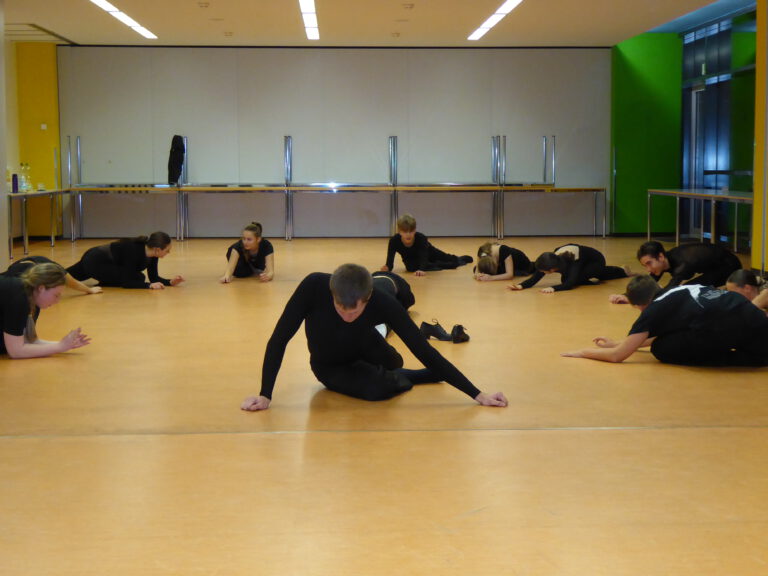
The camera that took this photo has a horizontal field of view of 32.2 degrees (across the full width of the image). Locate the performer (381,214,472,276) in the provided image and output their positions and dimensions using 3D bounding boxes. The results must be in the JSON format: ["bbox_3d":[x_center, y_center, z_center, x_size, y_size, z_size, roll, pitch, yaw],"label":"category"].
[{"bbox_3d":[0.440,-0.454,13.063,0.660,0.550,1.550,2,6,20],"label":"performer"}]

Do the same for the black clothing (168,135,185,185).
[{"bbox_3d":[-2.800,-1.726,17.917,0.210,0.680,0.200,0,5,-2],"label":"black clothing"}]

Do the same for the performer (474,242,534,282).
[{"bbox_3d":[1.170,-0.263,12.177,0.500,0.330,0.920,4,7,38],"label":"performer"}]

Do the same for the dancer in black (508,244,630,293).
[{"bbox_3d":[1.680,-0.202,11.459,0.650,0.340,1.620,4,7,37],"label":"dancer in black"}]

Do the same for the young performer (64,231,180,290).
[{"bbox_3d":[-2.350,-0.259,11.424,1.280,0.460,0.700,2,5,17],"label":"young performer"}]

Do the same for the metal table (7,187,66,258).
[{"bbox_3d":[-4.500,-0.802,15.993,0.720,0.710,3.200,0,5,-2],"label":"metal table"}]

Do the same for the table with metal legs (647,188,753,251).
[{"bbox_3d":[4.029,-0.759,15.892,0.750,0.740,4.400,0,5,-2],"label":"table with metal legs"}]

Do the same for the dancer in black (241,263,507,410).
[{"bbox_3d":[-0.040,0.179,5.961,1.100,0.580,0.900,0,5,0],"label":"dancer in black"}]

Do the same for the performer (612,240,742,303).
[{"bbox_3d":[2.330,-0.168,10.478,1.350,0.450,0.650,-5,7,-42],"label":"performer"}]

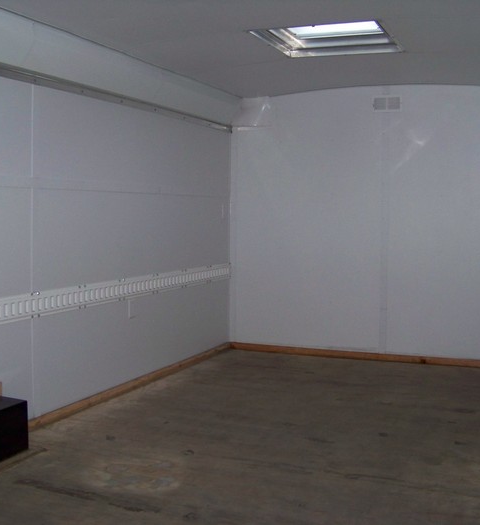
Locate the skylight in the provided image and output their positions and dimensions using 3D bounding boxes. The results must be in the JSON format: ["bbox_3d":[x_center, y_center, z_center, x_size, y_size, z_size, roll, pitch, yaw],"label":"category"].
[{"bbox_3d":[0.500,-1.266,3.987,0.700,0.110,0.720,2,4,23],"label":"skylight"}]

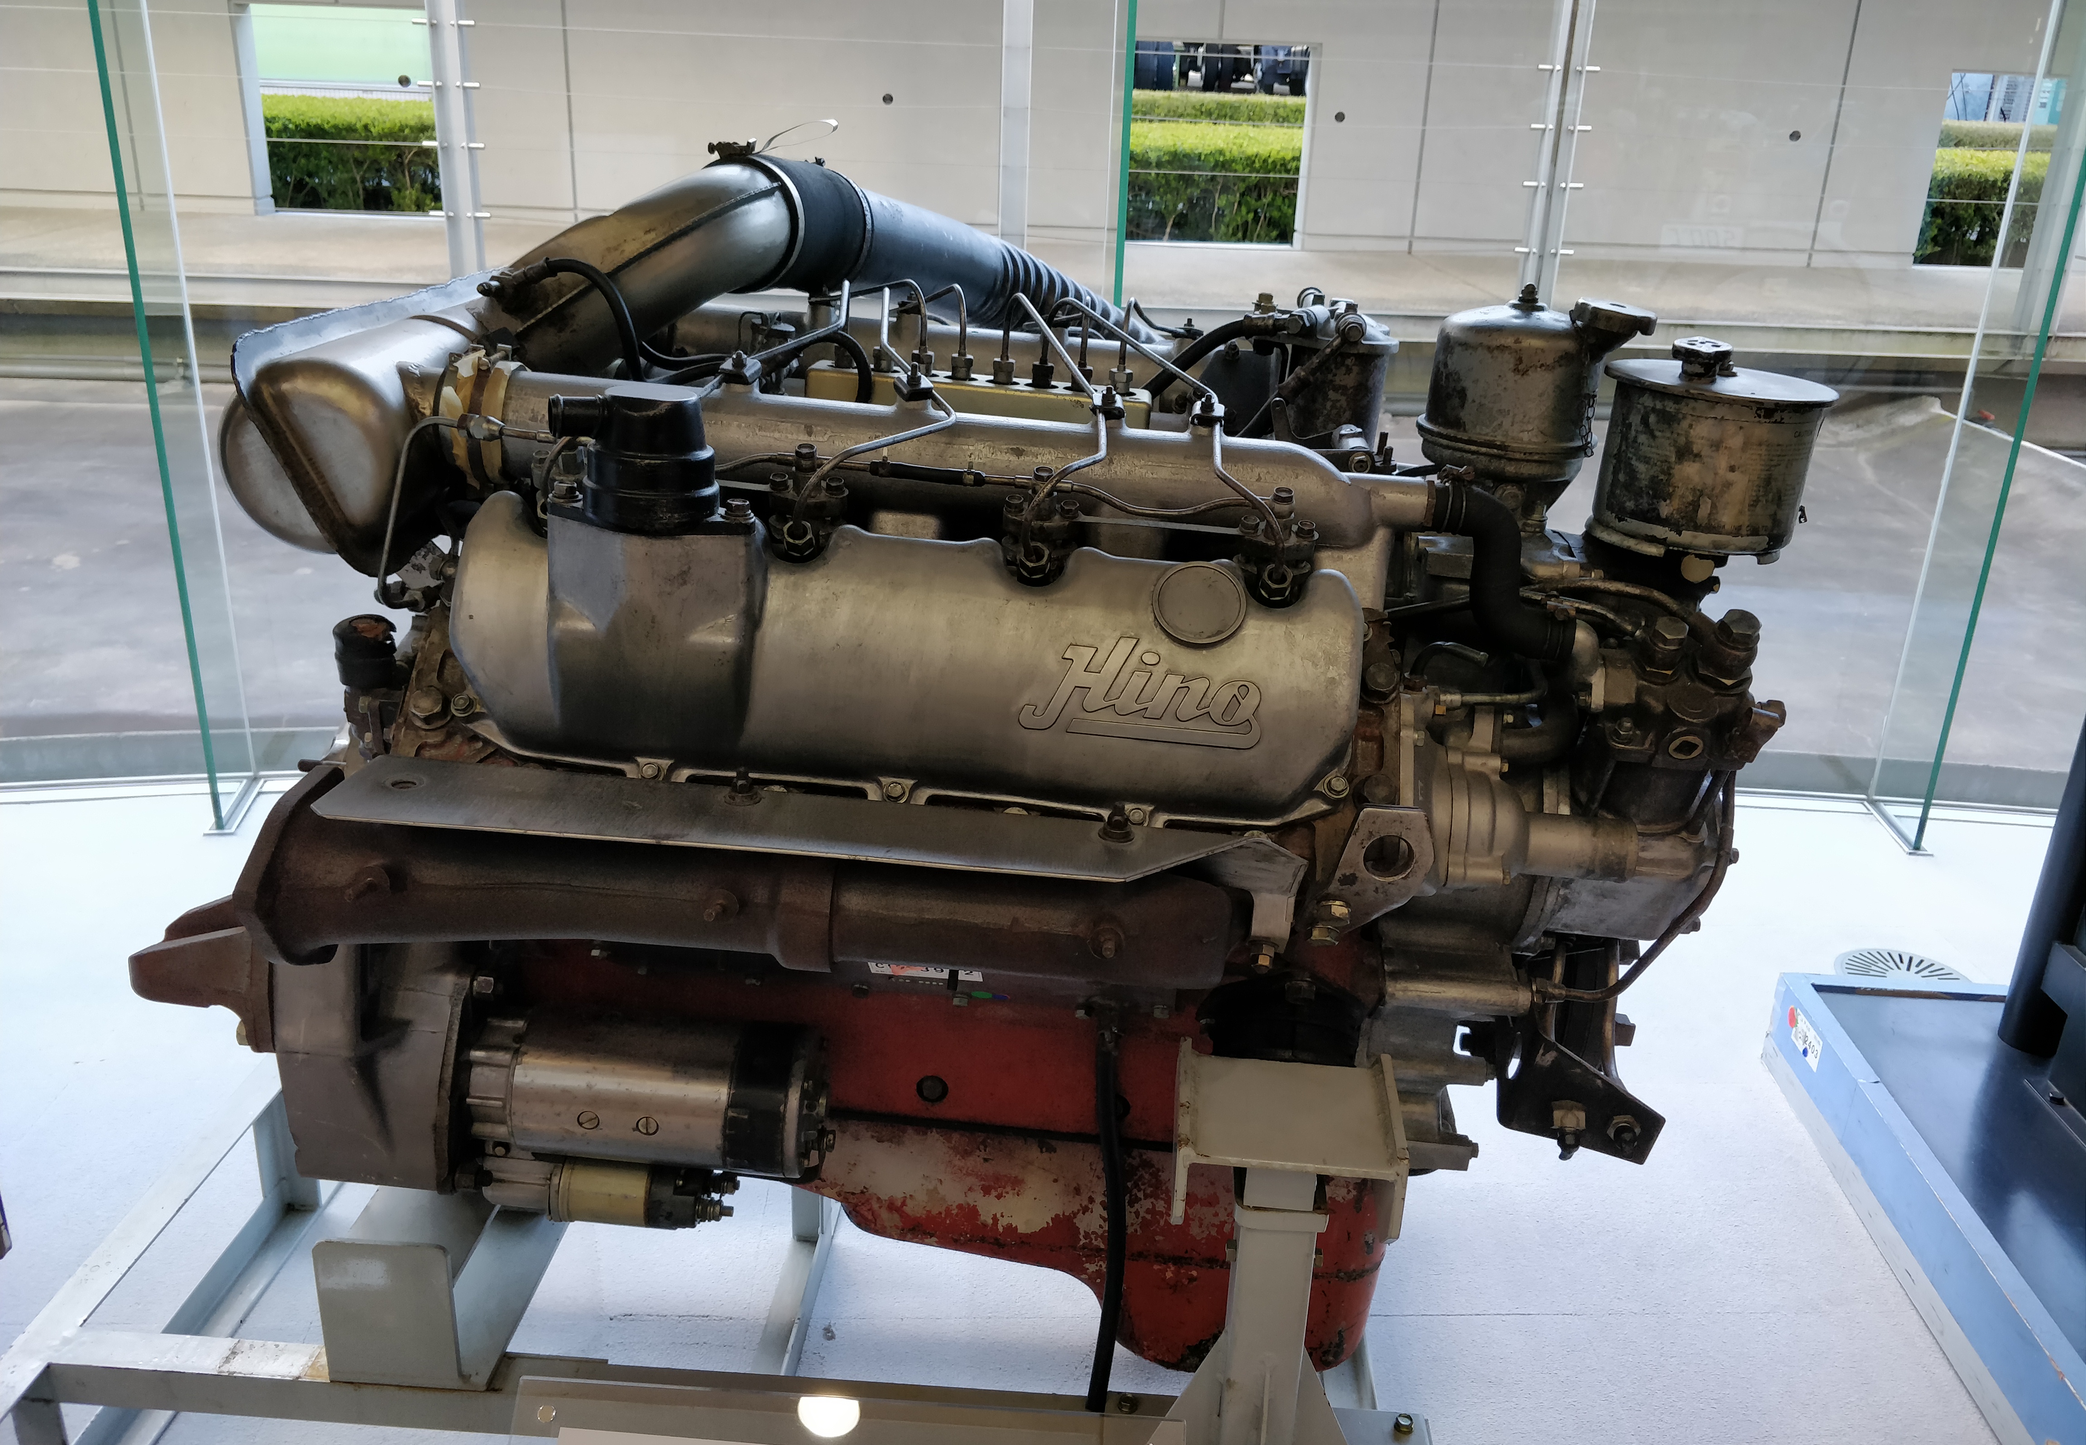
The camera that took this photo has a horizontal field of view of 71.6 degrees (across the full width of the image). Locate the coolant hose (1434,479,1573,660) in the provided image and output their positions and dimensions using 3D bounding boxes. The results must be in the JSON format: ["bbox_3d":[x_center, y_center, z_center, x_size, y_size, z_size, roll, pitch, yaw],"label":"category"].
[{"bbox_3d":[0.357,-0.120,1.131,0.116,0.132,0.071,5,18,0],"label":"coolant hose"}]

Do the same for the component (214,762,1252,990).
[{"bbox_3d":[-0.211,0.107,1.015,0.675,0.117,0.117,5,18,0],"label":"component"}]

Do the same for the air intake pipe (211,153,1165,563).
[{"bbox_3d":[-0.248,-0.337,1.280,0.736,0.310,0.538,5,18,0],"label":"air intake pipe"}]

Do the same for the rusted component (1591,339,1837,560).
[{"bbox_3d":[0.525,-0.221,1.145,0.170,0.165,0.170,5,18,0],"label":"rusted component"}]

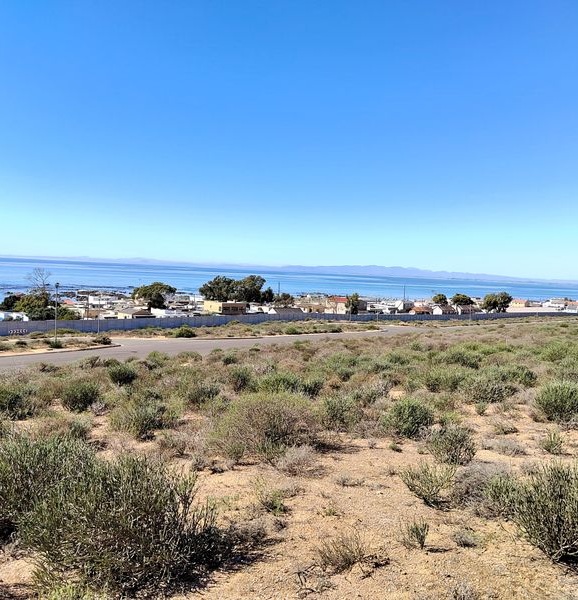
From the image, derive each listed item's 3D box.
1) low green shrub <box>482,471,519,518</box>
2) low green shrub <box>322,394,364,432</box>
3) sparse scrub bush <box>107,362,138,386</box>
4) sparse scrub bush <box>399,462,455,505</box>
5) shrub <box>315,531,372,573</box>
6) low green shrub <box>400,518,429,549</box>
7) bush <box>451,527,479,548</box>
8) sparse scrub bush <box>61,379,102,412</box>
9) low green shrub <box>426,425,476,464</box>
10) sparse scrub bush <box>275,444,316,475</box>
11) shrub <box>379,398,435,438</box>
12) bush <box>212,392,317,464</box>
[{"bbox_3d":[1.759,1.595,4.359,0.386,0.374,0.354,3,3,0],"label":"low green shrub"},{"bbox_3d":[0.776,1.588,7.588,0.601,0.482,0.553,3,3,6],"label":"low green shrub"},{"bbox_3d":[-4.141,1.843,13.243,0.748,0.577,0.689,2,3,-17],"label":"sparse scrub bush"},{"bbox_3d":[1.205,1.605,4.622,0.477,0.364,0.414,3,3,0],"label":"sparse scrub bush"},{"bbox_3d":[0.358,1.653,3.493,0.361,0.262,0.313,3,3,0],"label":"shrub"},{"bbox_3d":[0.887,1.650,3.755,0.208,0.201,0.180,3,3,0],"label":"low green shrub"},{"bbox_3d":[1.218,1.621,3.656,0.193,0.130,0.177,4,3,20],"label":"bush"},{"bbox_3d":[-3.870,1.781,9.914,0.731,0.615,0.671,3,3,0],"label":"sparse scrub bush"},{"bbox_3d":[1.830,1.628,5.948,0.548,0.408,0.504,3,3,0],"label":"low green shrub"},{"bbox_3d":[0.074,1.635,5.507,0.415,0.280,0.382,3,3,2],"label":"sparse scrub bush"},{"bbox_3d":[1.606,1.592,7.202,0.744,0.552,0.683,3,3,0],"label":"shrub"},{"bbox_3d":[-0.268,1.462,6.399,1.304,0.704,1.200,3,3,-2],"label":"bush"}]

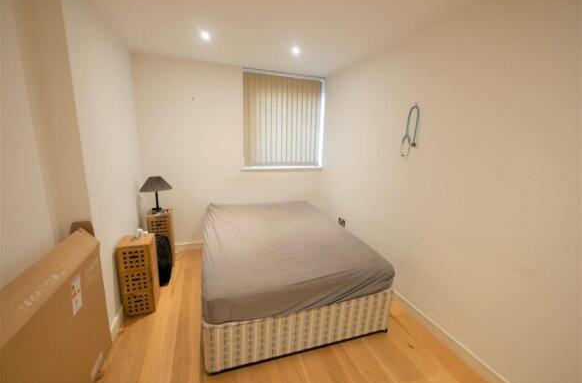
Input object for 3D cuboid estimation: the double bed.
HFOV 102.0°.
[{"bbox_3d":[-0.139,0.657,2.509,1.380,0.595,1.900,-2,13,-17],"label":"double bed"}]

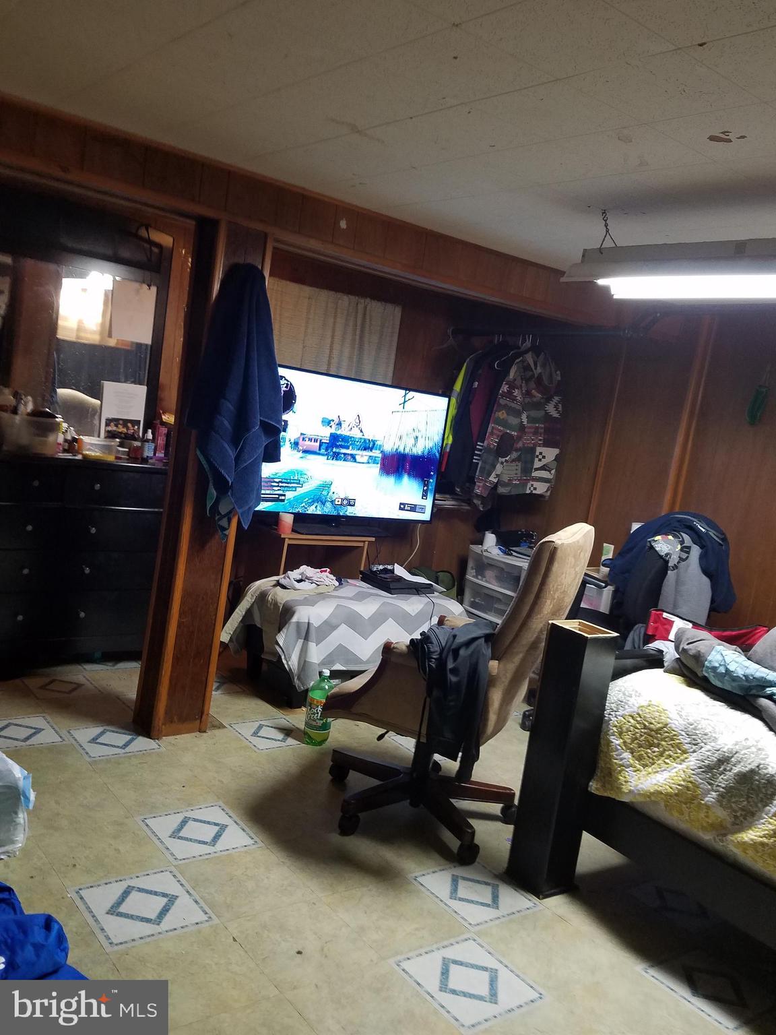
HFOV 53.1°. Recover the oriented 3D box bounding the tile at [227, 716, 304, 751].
[{"bbox_3d":[-0.500,0.940,3.380,0.305,0.010,0.305,4,7,-39],"label":"tile"}]

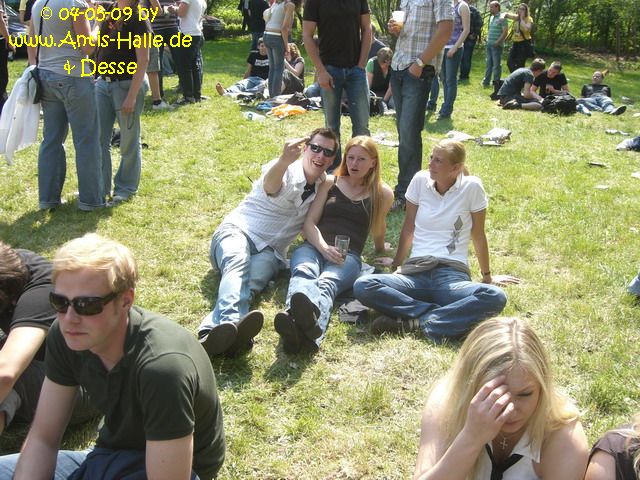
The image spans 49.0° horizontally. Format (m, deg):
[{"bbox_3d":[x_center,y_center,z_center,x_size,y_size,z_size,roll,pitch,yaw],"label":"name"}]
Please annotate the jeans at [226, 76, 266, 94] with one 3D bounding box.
[{"bbox_3d":[-1.174,-2.564,11.700,0.760,0.270,0.460,-11,22,-36],"label":"jeans"}]

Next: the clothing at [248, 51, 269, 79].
[{"bbox_3d":[-0.948,-2.956,11.900,0.500,0.500,0.290,6,18,12],"label":"clothing"}]

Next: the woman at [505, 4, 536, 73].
[{"bbox_3d":[4.089,-3.986,14.400,0.580,1.670,0.450,14,21,33],"label":"woman"}]

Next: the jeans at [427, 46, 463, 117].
[{"bbox_3d":[1.820,-2.283,10.150,0.380,0.970,0.400,-6,20,-25],"label":"jeans"}]

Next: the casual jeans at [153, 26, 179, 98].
[{"bbox_3d":[-2.341,-2.716,10.750,0.430,1.040,0.310,-4,19,-19],"label":"casual jeans"}]

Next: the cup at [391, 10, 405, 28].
[{"bbox_3d":[0.540,-1.538,4.900,0.092,0.125,0.092,2,18,-1],"label":"cup"}]

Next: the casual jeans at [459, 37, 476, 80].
[{"bbox_3d":[3.359,-4.133,16.000,0.360,1.000,0.370,4,18,6],"label":"casual jeans"}]

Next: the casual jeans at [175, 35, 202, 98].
[{"bbox_3d":[-2.004,-2.647,10.750,0.370,1.000,0.380,-2,18,-12],"label":"casual jeans"}]

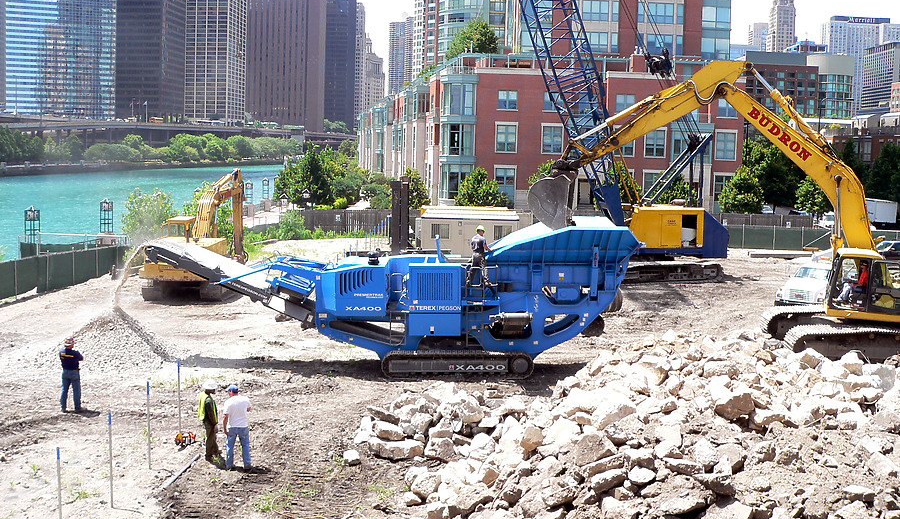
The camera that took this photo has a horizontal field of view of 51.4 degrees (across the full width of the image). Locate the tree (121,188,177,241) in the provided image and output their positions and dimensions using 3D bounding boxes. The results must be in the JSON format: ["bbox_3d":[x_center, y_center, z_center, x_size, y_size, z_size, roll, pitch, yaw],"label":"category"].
[{"bbox_3d":[-16.971,-1.989,52.740,3.300,4.200,3.300,1,7,0],"label":"tree"}]

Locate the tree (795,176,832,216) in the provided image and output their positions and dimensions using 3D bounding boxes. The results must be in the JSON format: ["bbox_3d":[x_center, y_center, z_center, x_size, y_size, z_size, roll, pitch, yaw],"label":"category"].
[{"bbox_3d":[31.682,-4.844,80.691,3.600,5.000,3.600,1,7,0],"label":"tree"}]

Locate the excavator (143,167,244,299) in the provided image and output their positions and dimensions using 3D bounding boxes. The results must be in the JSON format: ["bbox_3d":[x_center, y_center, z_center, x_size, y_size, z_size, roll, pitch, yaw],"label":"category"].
[{"bbox_3d":[-11.311,-1.490,44.433,3.400,5.500,9.900,1,7,2],"label":"excavator"}]

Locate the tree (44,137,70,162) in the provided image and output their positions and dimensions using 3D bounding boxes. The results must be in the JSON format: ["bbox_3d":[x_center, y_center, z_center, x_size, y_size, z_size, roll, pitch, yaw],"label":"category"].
[{"bbox_3d":[-103.920,-29.304,247.555,6.900,7.200,6.900,1,7,0],"label":"tree"}]

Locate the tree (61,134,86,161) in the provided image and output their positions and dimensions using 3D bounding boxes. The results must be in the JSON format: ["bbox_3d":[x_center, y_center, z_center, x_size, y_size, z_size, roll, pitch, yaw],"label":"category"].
[{"bbox_3d":[-116.550,-34.481,289.516,7.600,8.295,7.600,1,7,0],"label":"tree"}]

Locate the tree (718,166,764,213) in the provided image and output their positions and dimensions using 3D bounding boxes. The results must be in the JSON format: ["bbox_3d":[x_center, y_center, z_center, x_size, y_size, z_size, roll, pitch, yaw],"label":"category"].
[{"bbox_3d":[21.855,-4.648,69.735,3.200,4.542,3.200,1,7,0],"label":"tree"}]

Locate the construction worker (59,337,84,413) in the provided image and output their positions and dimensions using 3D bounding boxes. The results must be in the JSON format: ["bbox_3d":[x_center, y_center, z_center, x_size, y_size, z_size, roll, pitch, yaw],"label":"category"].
[{"bbox_3d":[-9.153,2.779,22.584,0.550,1.800,0.400,2,7,2],"label":"construction worker"}]

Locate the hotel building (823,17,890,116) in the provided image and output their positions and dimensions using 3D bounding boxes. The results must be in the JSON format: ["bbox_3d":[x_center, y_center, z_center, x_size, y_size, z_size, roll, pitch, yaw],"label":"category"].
[{"bbox_3d":[363.947,-146.858,828.662,58.000,128.000,32.000,2,7,4],"label":"hotel building"}]

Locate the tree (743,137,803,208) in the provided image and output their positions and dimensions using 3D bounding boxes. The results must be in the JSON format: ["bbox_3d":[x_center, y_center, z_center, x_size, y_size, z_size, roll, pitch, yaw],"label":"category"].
[{"bbox_3d":[30.256,-7.607,86.444,6.400,9.000,6.400,1,7,0],"label":"tree"}]

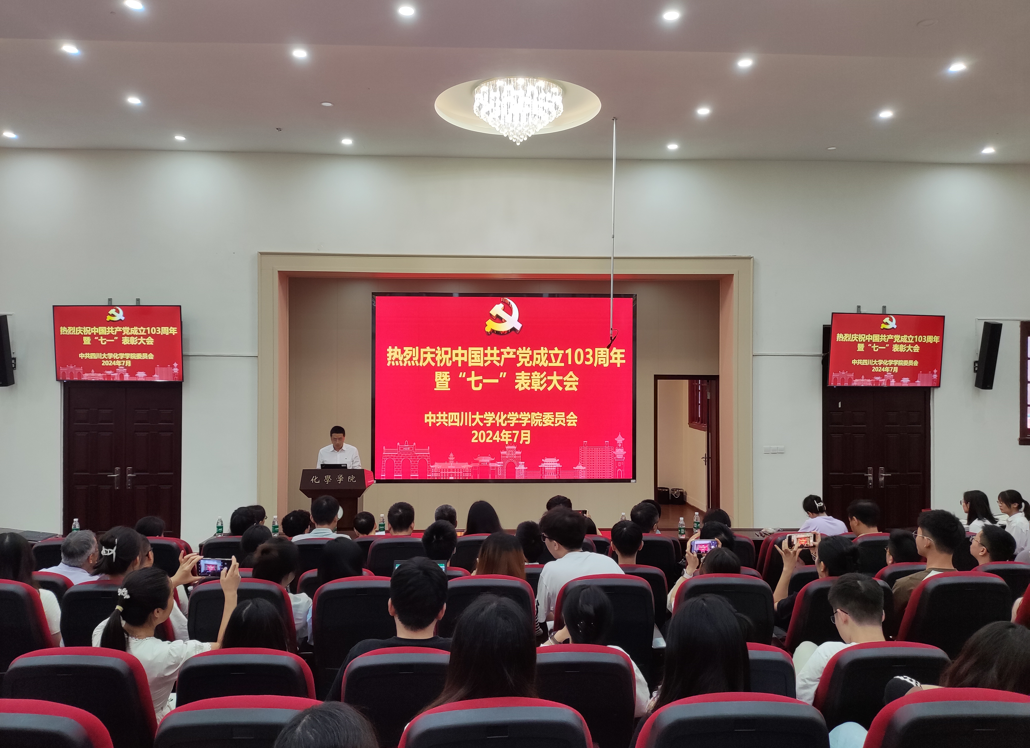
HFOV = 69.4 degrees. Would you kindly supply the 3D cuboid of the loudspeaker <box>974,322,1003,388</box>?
[{"bbox_3d":[5.979,-0.230,9.390,0.134,0.833,0.141,0,13,-1],"label":"loudspeaker"}]

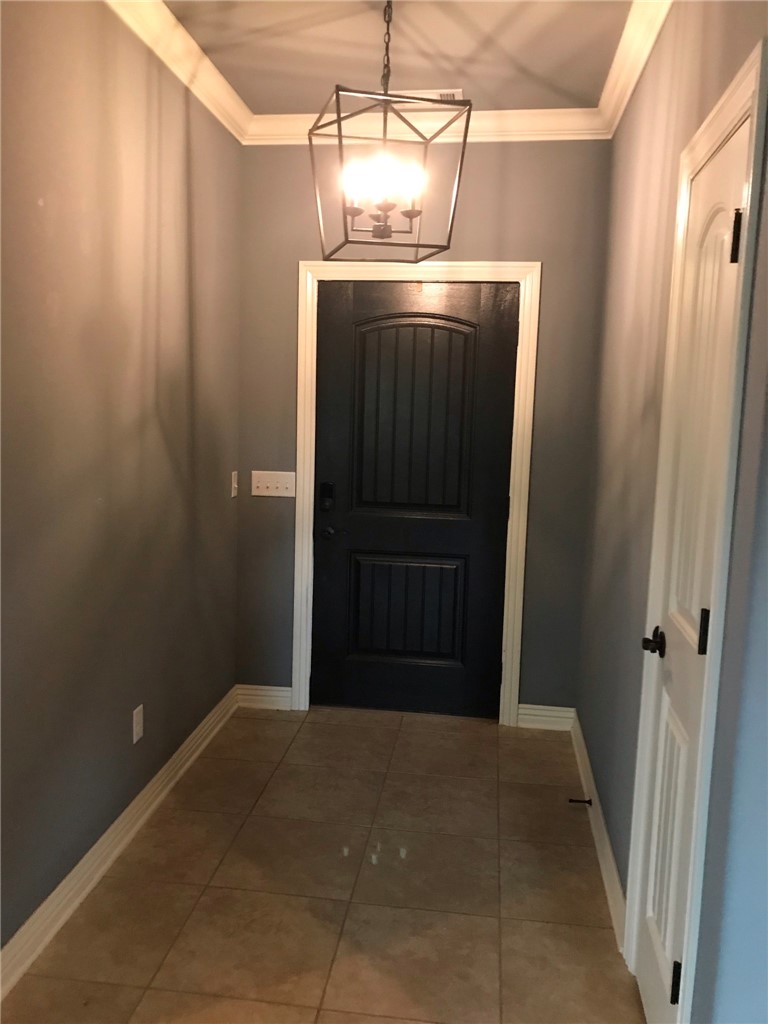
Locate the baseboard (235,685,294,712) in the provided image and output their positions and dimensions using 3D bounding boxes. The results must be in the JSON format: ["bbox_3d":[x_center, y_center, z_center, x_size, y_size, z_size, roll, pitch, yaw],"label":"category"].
[{"bbox_3d":[-0.588,0.914,4.096,0.281,0.115,0.018,3,8,7],"label":"baseboard"}]

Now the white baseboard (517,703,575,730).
[{"bbox_3d":[0.770,0.975,3.925,0.262,0.116,0.018,3,8,7],"label":"white baseboard"}]

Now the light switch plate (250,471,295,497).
[{"bbox_3d":[-0.528,-0.131,3.948,0.212,0.117,0.014,3,8,7],"label":"light switch plate"}]

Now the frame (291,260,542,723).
[{"bbox_3d":[0.126,-0.063,3.888,1.095,2.146,0.050,3,8,7],"label":"frame"}]

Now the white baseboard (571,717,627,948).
[{"bbox_3d":[0.788,1.087,3.124,0.019,0.116,1.586,3,8,7],"label":"white baseboard"}]

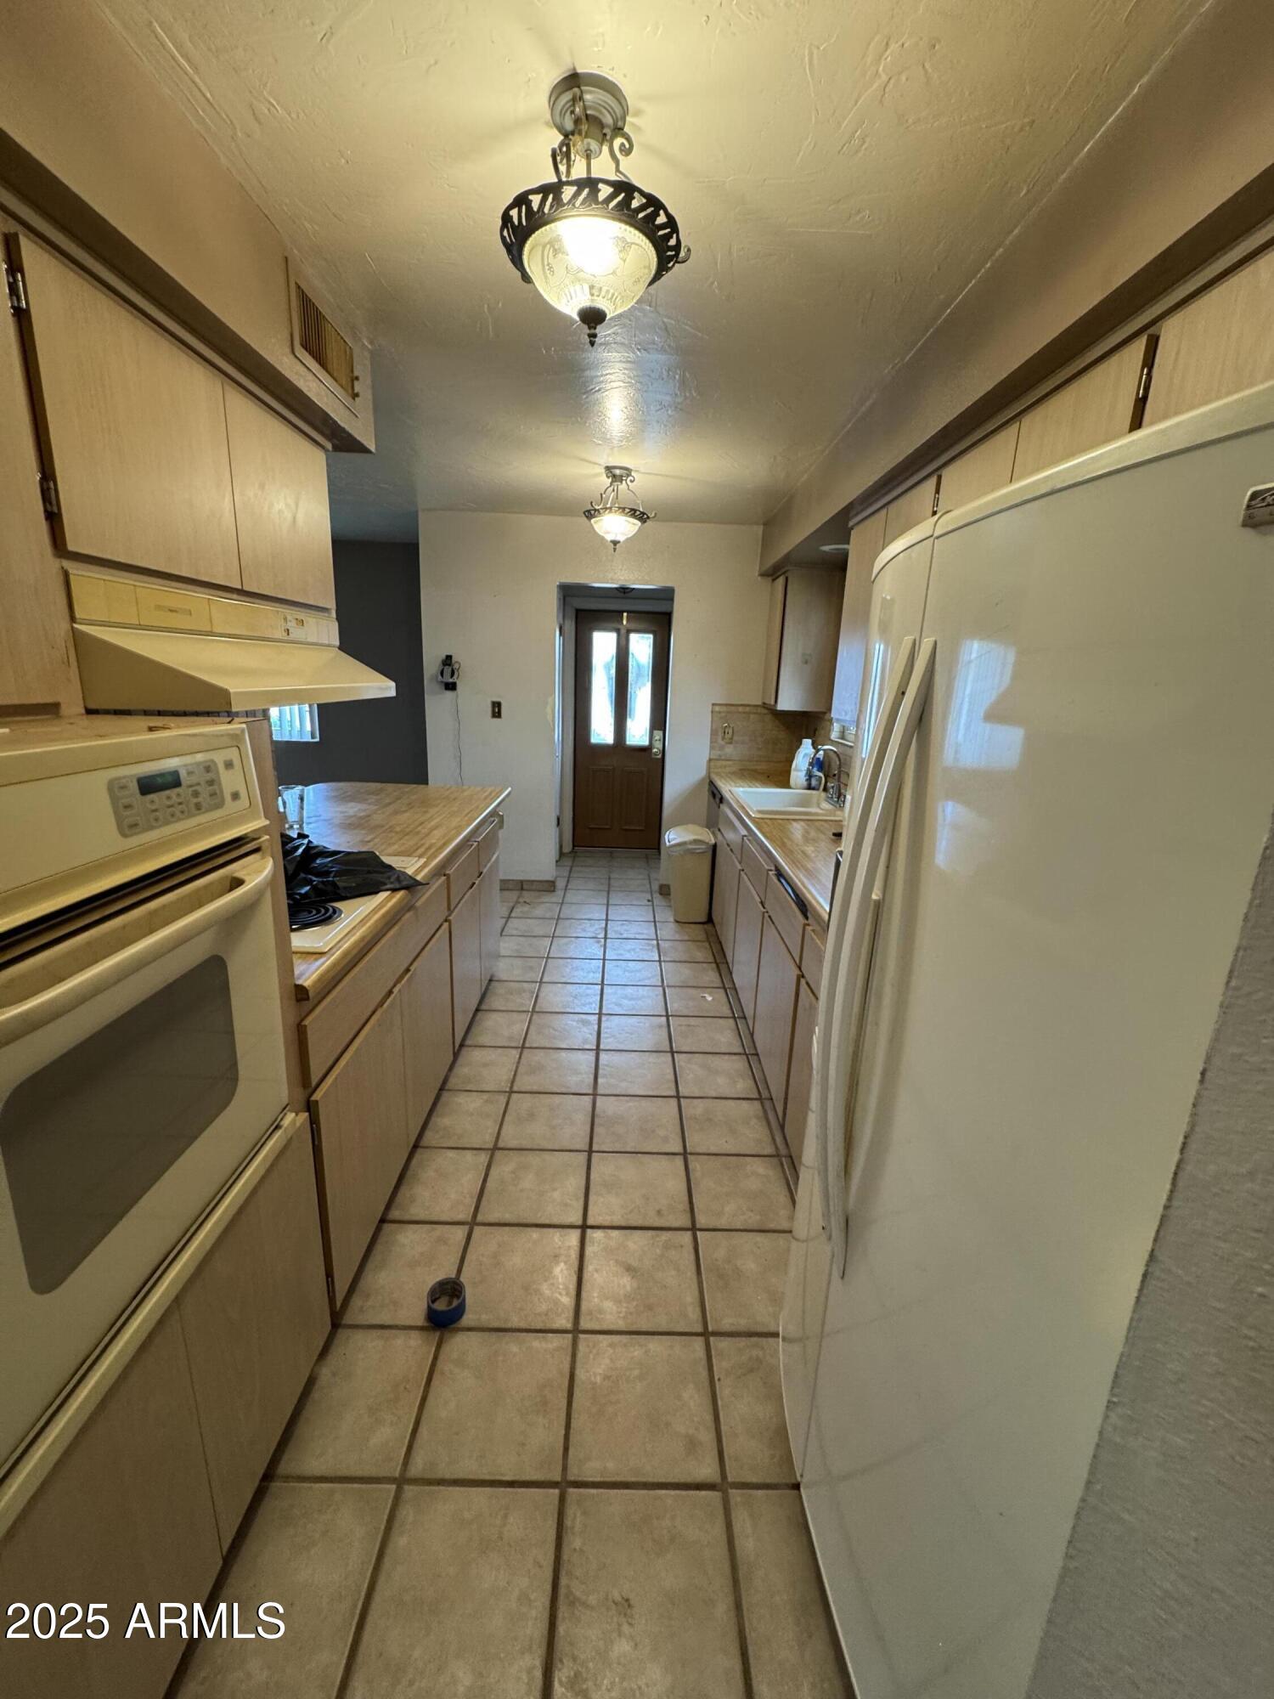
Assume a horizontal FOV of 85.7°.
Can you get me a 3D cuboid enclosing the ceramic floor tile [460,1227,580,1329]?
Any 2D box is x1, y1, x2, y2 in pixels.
[{"bbox_3d":[-0.303,1.106,1.780,0.302,0.010,0.305,2,14,-1],"label":"ceramic floor tile"}]

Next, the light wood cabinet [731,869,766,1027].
[{"bbox_3d":[0.773,0.447,3.087,0.560,0.551,0.582,2,14,-1],"label":"light wood cabinet"}]

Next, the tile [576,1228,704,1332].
[{"bbox_3d":[0.009,1.103,1.769,0.298,0.012,0.300,2,14,-1],"label":"tile"}]

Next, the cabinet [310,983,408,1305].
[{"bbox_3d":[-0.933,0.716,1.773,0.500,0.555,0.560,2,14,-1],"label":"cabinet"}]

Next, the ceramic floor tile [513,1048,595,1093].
[{"bbox_3d":[-0.317,0.875,2.701,0.302,0.010,0.305,2,14,-1],"label":"ceramic floor tile"}]

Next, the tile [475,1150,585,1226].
[{"bbox_3d":[-0.305,1.019,2.070,0.303,0.011,0.306,2,14,-1],"label":"tile"}]

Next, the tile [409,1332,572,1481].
[{"bbox_3d":[-0.292,1.159,1.445,0.296,0.010,0.301,2,14,-1],"label":"tile"}]

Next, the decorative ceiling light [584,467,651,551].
[{"bbox_3d":[-0.097,-1.645,3.347,0.335,0.365,0.335,2,14,-1],"label":"decorative ceiling light"}]

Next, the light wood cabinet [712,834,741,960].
[{"bbox_3d":[0.763,0.272,3.761,0.560,0.563,0.798,2,14,-1],"label":"light wood cabinet"}]

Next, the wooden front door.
[{"bbox_3d":[-0.130,-1.007,5.956,0.800,2.033,0.045,2,14,-1],"label":"wooden front door"}]

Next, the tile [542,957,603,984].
[{"bbox_3d":[-0.325,0.636,3.576,0.296,0.010,0.301,2,14,-1],"label":"tile"}]

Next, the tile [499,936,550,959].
[{"bbox_3d":[-0.644,0.554,3.893,0.303,0.011,0.306,2,14,-1],"label":"tile"}]

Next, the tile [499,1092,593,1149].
[{"bbox_3d":[-0.310,0.943,2.375,0.303,0.011,0.306,2,14,-1],"label":"tile"}]

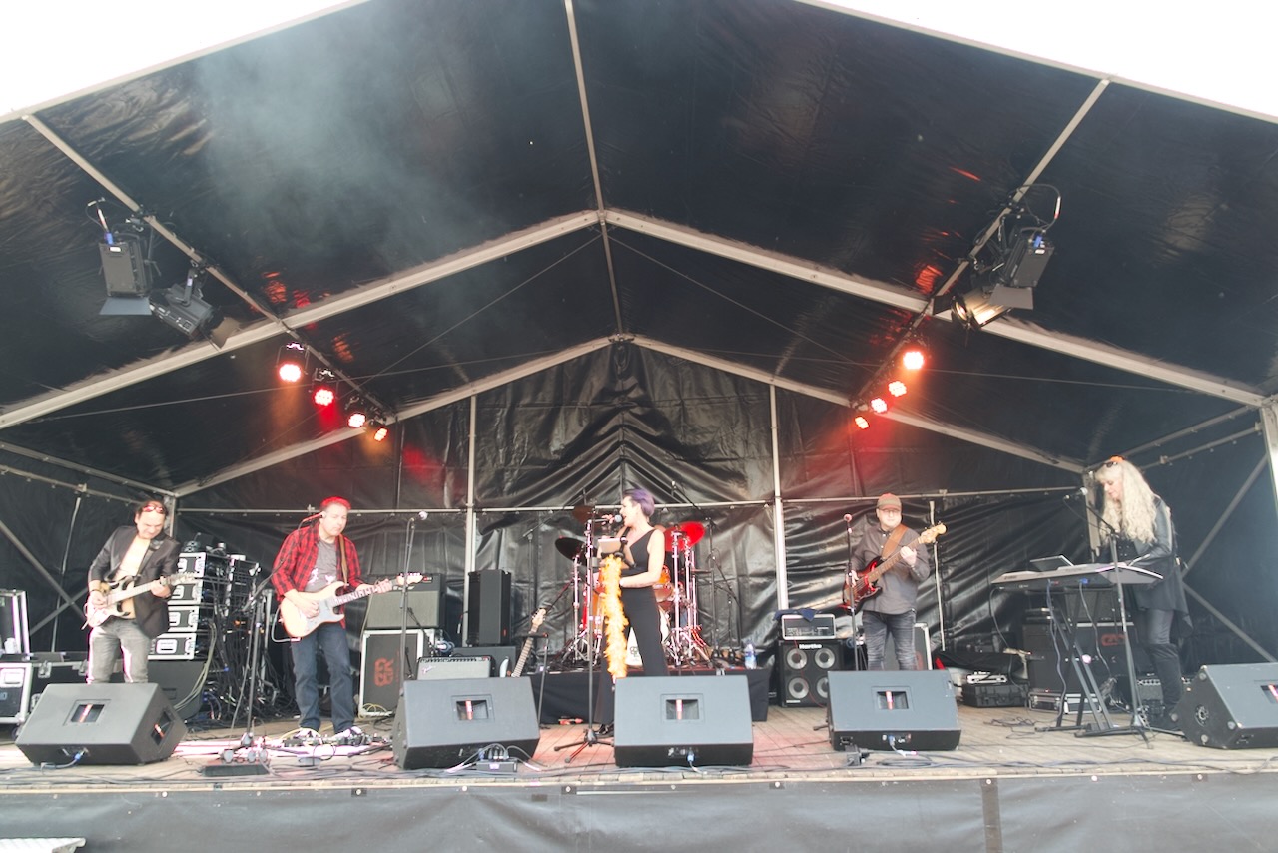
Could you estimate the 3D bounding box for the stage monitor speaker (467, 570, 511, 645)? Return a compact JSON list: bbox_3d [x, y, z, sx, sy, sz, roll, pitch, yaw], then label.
[{"bbox_3d":[-1.457,1.769,8.317,0.330,0.720,0.380,-9,-16,29],"label":"stage monitor speaker"}]

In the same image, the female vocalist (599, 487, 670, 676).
[{"bbox_3d":[-0.024,1.340,6.244,0.440,1.730,0.460,10,-17,-38],"label":"female vocalist"}]

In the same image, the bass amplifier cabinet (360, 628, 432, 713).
[{"bbox_3d":[-2.230,2.275,7.915,0.550,0.740,0.430,-1,-14,1],"label":"bass amplifier cabinet"}]

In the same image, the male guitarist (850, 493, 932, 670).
[{"bbox_3d":[1.989,1.398,6.681,0.600,1.750,0.420,-5,-14,17],"label":"male guitarist"}]

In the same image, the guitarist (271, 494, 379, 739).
[{"bbox_3d":[-2.416,1.428,6.574,0.740,1.790,0.560,8,-16,-32],"label":"guitarist"}]

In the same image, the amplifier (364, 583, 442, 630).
[{"bbox_3d":[-2.248,1.702,8.255,0.700,0.500,0.280,-1,-14,1],"label":"amplifier"}]

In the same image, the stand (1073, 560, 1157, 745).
[{"bbox_3d":[3.143,1.599,5.864,0.580,0.930,0.500,4,-15,-20],"label":"stand"}]

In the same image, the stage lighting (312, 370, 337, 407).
[{"bbox_3d":[-2.949,-0.352,8.004,0.250,0.330,0.250,1,9,-14],"label":"stage lighting"}]

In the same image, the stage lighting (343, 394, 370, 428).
[{"bbox_3d":[-2.914,-0.160,8.804,0.260,0.310,0.260,8,27,-34],"label":"stage lighting"}]

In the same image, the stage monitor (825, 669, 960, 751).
[{"bbox_3d":[1.419,1.635,4.933,0.690,0.430,0.560,-2,-14,4],"label":"stage monitor"}]

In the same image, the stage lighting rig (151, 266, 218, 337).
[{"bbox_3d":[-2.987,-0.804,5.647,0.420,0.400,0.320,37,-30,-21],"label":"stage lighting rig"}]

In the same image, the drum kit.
[{"bbox_3d":[-0.058,1.432,7.788,1.420,1.420,1.300,-1,-14,1],"label":"drum kit"}]

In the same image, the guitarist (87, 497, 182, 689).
[{"bbox_3d":[-3.889,1.444,6.512,0.720,1.780,0.550,8,-17,-33],"label":"guitarist"}]

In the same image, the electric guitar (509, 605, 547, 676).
[{"bbox_3d":[-0.942,1.904,6.900,0.320,0.980,0.080,17,-23,8],"label":"electric guitar"}]

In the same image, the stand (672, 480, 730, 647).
[{"bbox_3d":[0.610,1.353,8.148,0.550,1.750,0.550,-1,-14,1],"label":"stand"}]

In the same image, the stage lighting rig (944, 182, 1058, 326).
[{"bbox_3d":[2.277,-1.006,5.380,0.650,0.750,0.650,12,-19,-42],"label":"stage lighting rig"}]

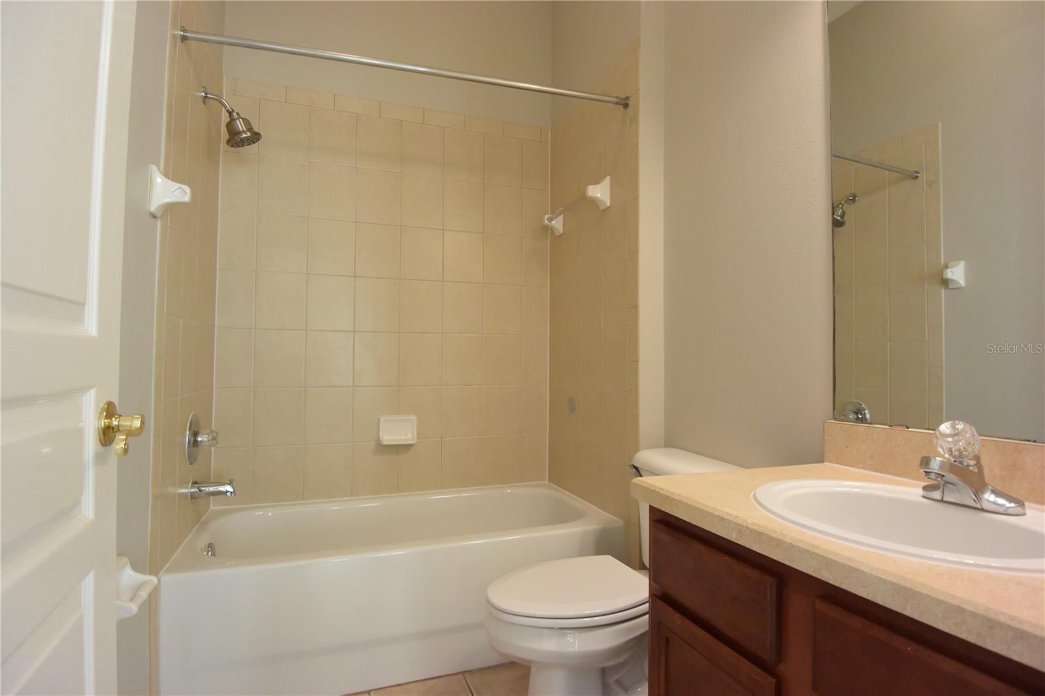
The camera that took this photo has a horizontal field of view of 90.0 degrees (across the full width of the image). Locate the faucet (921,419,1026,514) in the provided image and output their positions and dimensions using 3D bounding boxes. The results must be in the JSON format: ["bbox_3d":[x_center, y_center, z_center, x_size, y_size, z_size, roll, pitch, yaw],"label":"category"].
[{"bbox_3d":[0.715,0.194,0.872,0.160,0.142,0.145,1,-2,-20],"label":"faucet"}]

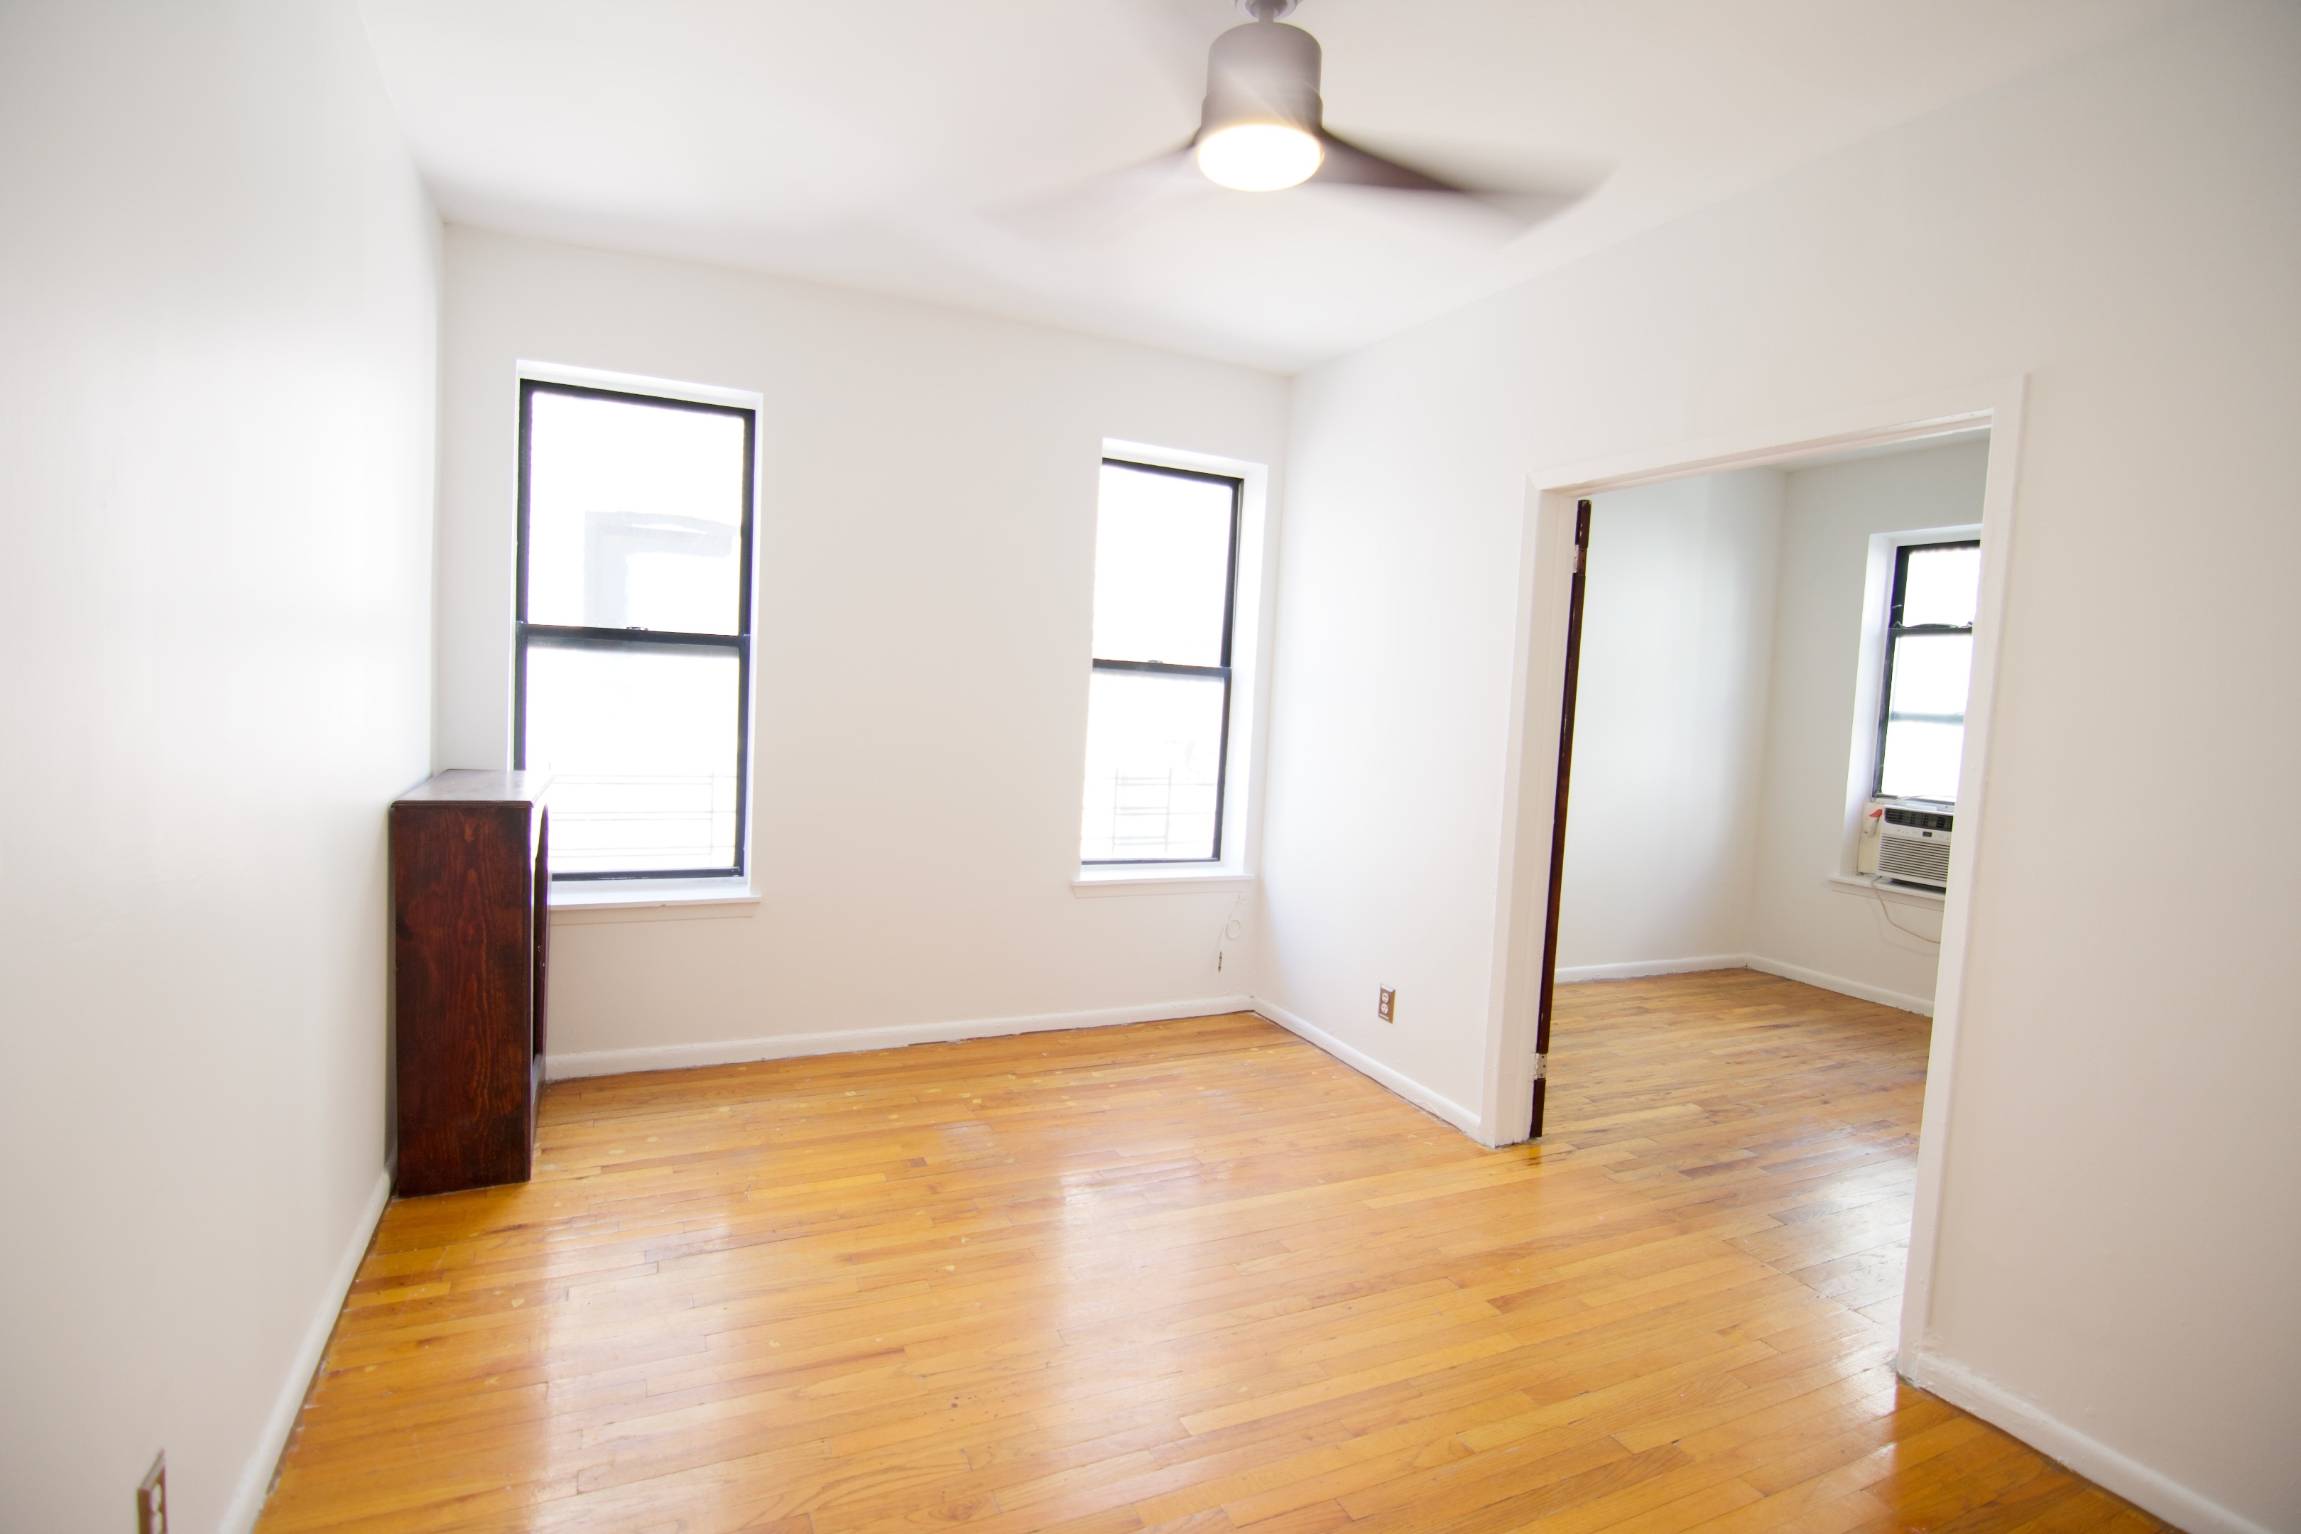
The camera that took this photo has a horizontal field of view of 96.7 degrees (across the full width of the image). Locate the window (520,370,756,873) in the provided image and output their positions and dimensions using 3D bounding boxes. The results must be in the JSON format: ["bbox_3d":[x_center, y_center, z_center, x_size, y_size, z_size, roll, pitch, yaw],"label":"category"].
[{"bbox_3d":[-1.822,-0.445,3.652,0.732,1.703,0.090,1,5,-23],"label":"window"}]

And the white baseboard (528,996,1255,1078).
[{"bbox_3d":[-0.937,1.040,3.960,3.003,0.085,0.019,1,5,-23],"label":"white baseboard"}]

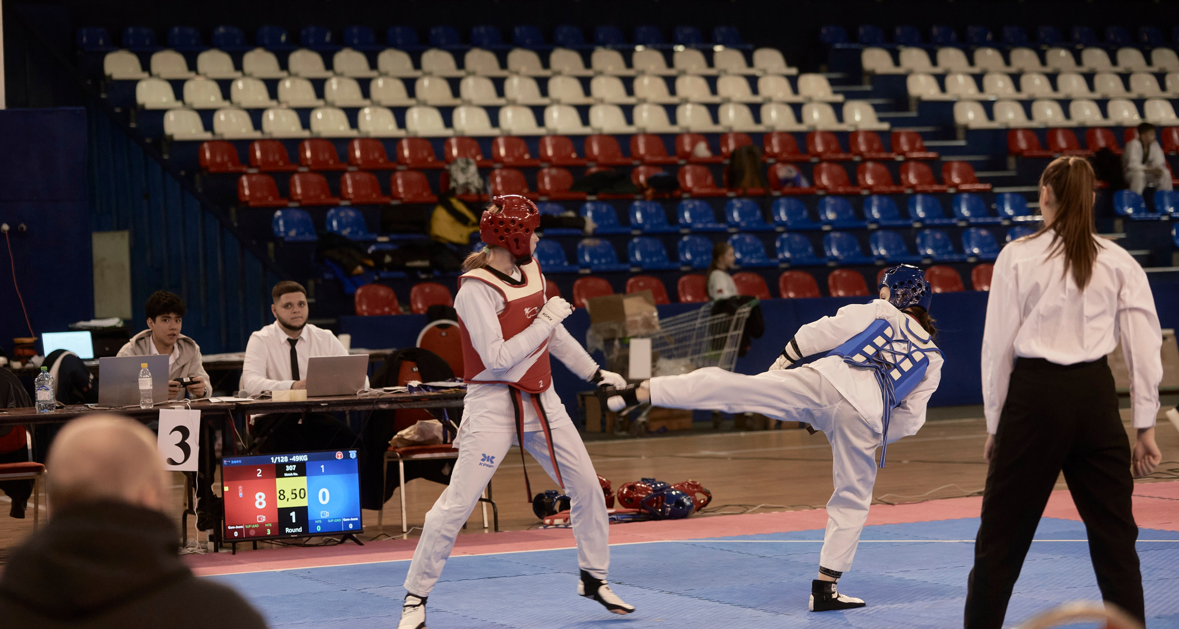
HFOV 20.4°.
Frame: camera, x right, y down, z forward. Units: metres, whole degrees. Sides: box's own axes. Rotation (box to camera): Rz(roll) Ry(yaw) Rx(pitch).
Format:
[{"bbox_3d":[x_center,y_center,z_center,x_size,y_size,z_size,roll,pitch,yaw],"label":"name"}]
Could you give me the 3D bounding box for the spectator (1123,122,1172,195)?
[{"bbox_3d":[5.642,-1.443,33.021,0.480,0.980,0.620,-2,2,-19],"label":"spectator"}]

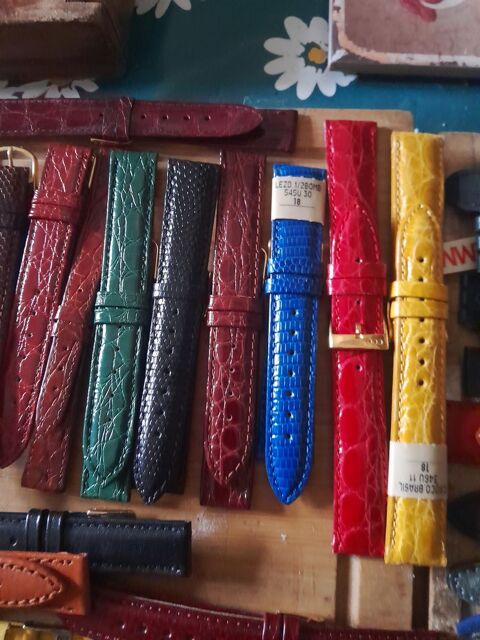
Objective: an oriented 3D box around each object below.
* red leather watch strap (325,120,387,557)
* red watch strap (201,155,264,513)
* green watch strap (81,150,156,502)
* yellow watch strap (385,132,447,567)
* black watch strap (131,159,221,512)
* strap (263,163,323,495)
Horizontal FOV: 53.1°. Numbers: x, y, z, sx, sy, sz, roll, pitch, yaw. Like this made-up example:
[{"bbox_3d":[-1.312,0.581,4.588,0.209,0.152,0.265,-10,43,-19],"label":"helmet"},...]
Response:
[{"bbox_3d":[0.039,0.002,0.162,0.019,0.009,0.147,1,83,0],"label":"red leather watch strap"},{"bbox_3d":[-0.001,0.001,0.162,0.018,0.009,0.122,3,83,0],"label":"red watch strap"},{"bbox_3d":[-0.041,-0.001,0.162,0.017,0.009,0.118,3,83,0],"label":"green watch strap"},{"bbox_3d":[0.060,0.006,0.161,0.019,0.009,0.146,3,83,0],"label":"yellow watch strap"},{"bbox_3d":[-0.022,0.001,0.162,0.019,0.009,0.116,5,83,1],"label":"black watch strap"},{"bbox_3d":[0.018,0.003,0.162,0.019,0.009,0.115,2,83,0],"label":"strap"}]

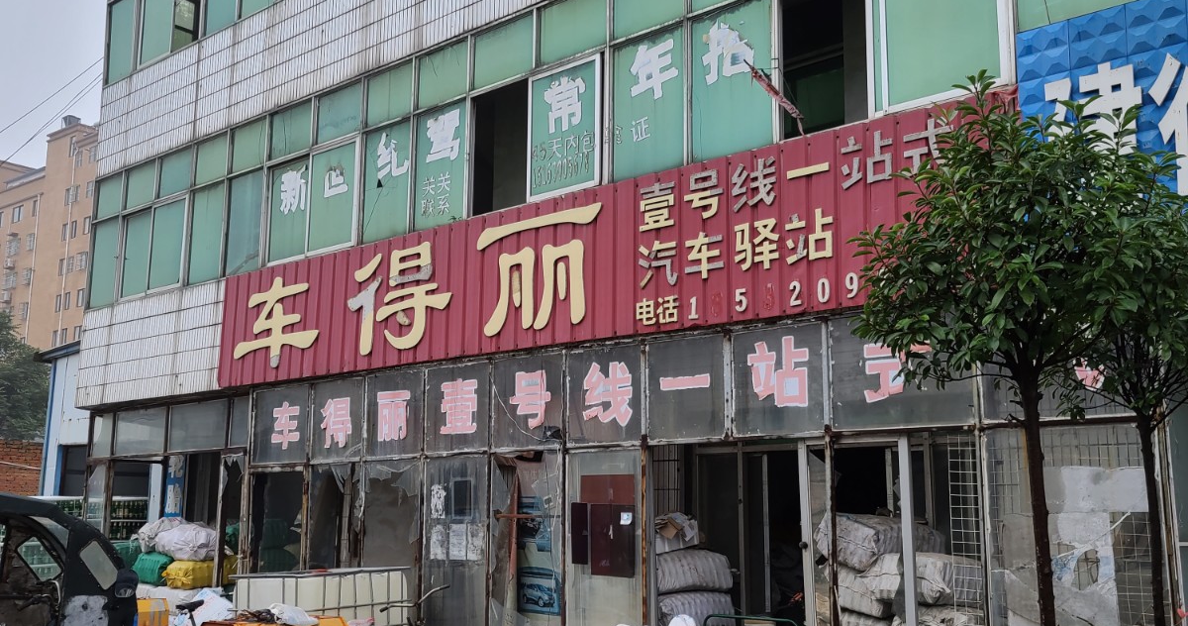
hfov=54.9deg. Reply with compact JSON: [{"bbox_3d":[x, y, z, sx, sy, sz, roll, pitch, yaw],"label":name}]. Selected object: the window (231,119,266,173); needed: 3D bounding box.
[{"bbox_3d":[-3.780,-1.824,12.603,0.693,0.474,0.090,-9,-13,40],"label":"window"}]

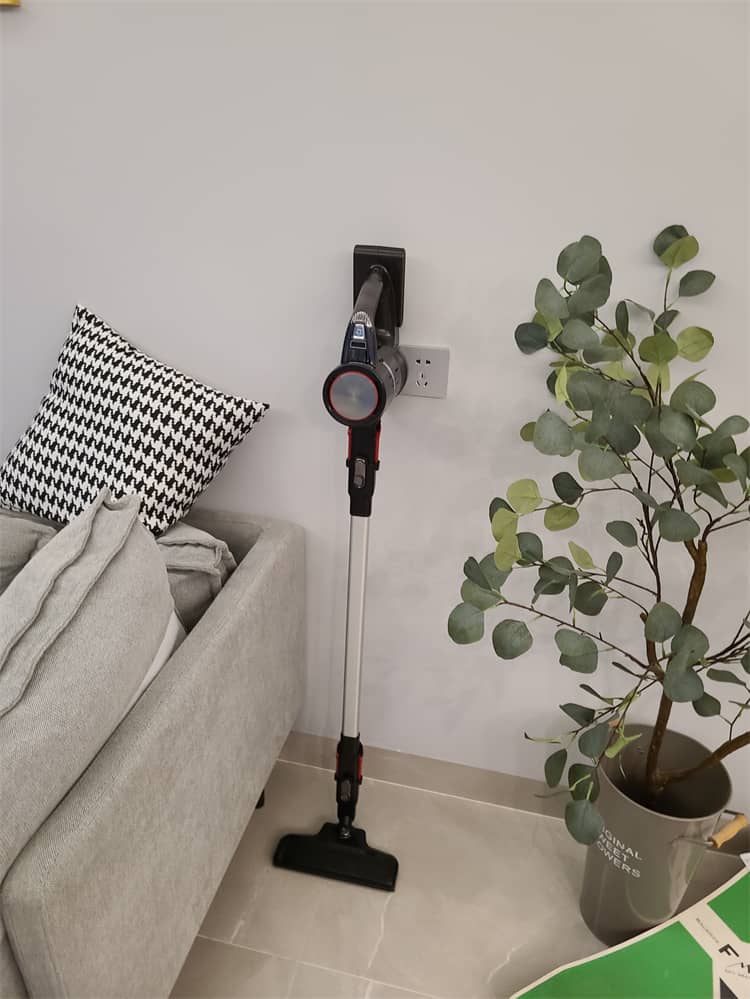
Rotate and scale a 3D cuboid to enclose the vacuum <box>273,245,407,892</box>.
[{"bbox_3d":[-0.042,0.181,1.341,0.250,1.170,0.262,7,28,12],"label":"vacuum"}]

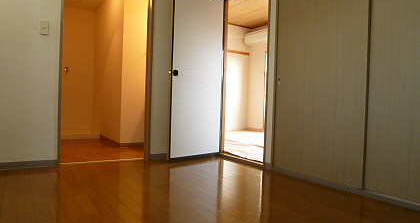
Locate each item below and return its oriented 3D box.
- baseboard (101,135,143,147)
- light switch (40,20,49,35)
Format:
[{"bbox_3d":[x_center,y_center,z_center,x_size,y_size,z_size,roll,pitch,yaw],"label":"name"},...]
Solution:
[{"bbox_3d":[-1.313,0.447,4.443,0.504,0.060,1.028,1,1,-30],"label":"baseboard"},{"bbox_3d":[-1.437,-0.730,2.531,0.068,0.120,0.012,1,1,-30],"label":"light switch"}]

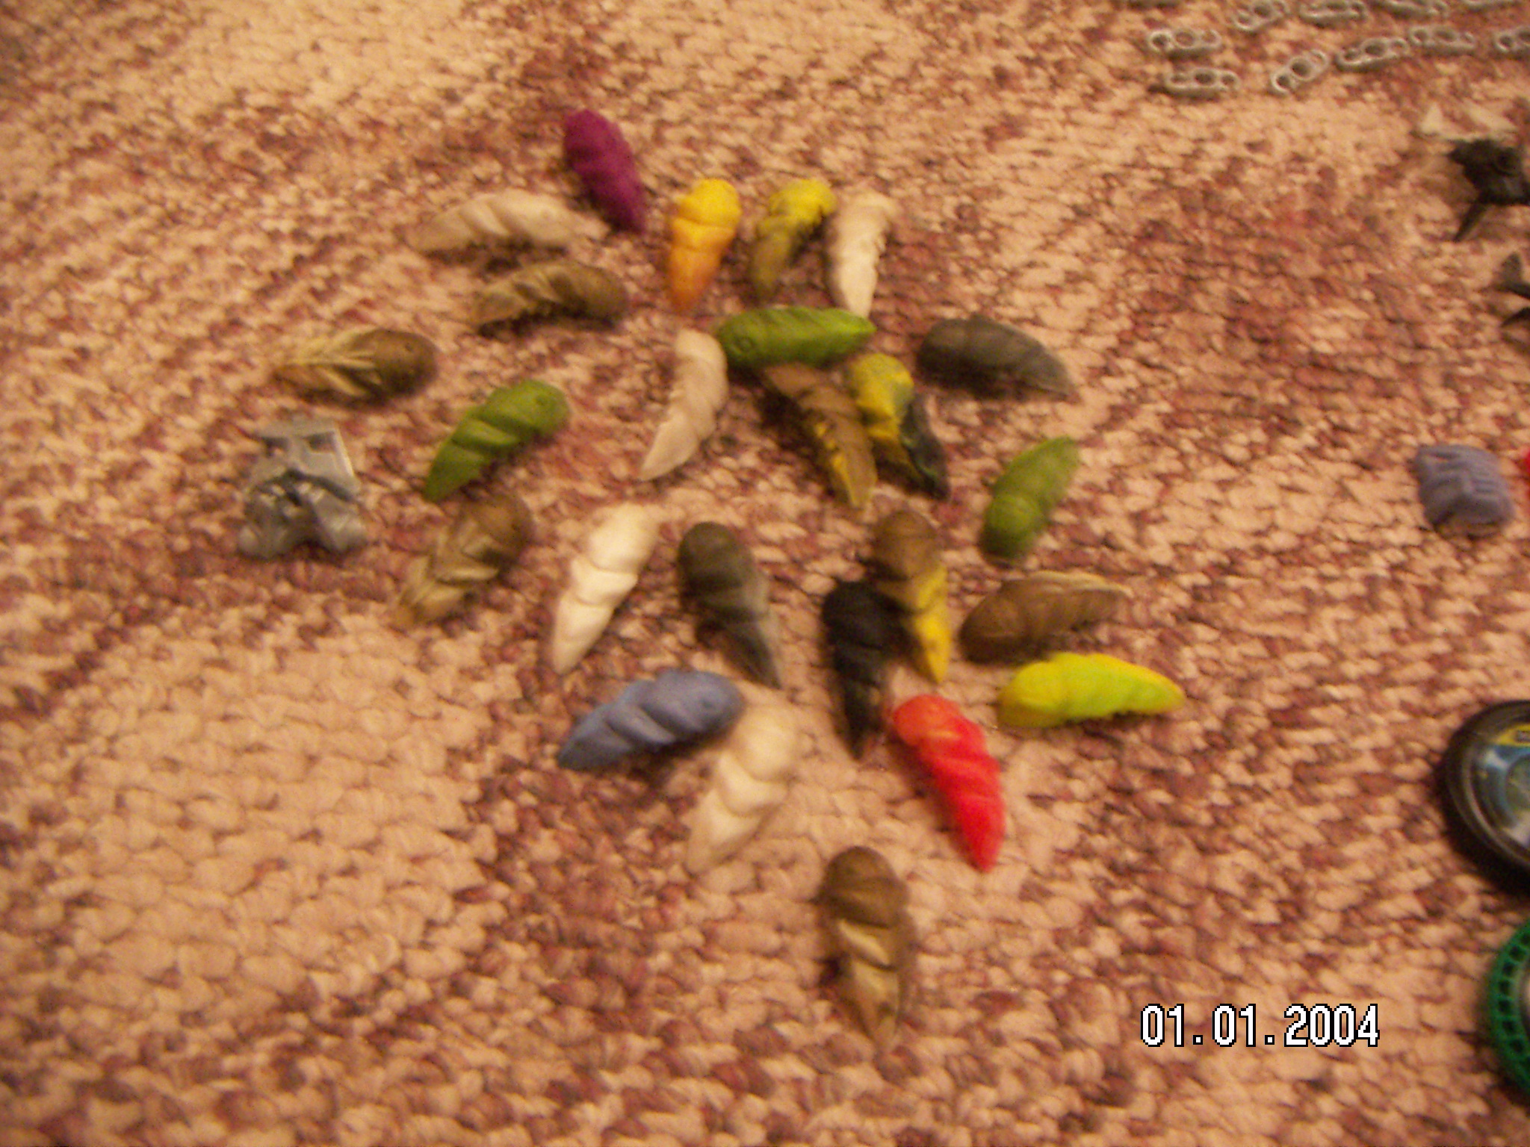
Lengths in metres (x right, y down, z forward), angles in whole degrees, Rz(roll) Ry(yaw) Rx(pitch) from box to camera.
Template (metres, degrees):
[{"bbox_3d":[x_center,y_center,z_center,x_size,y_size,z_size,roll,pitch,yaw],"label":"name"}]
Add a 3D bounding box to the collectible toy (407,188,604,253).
[{"bbox_3d":[-0.087,-0.114,0.520,0.055,0.015,0.017,-5,58,-3],"label":"collectible toy"}]

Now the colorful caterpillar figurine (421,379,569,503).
[{"bbox_3d":[-0.074,-0.037,0.433,0.046,0.015,0.017,-35,66,-19],"label":"colorful caterpillar figurine"}]

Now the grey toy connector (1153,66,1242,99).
[{"bbox_3d":[0.139,-0.157,0.511,0.024,0.004,0.008,2,60,1],"label":"grey toy connector"}]

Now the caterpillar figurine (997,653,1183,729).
[{"bbox_3d":[0.082,0.030,0.398,0.047,0.016,0.018,-3,64,-5],"label":"caterpillar figurine"}]

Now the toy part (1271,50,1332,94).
[{"bbox_3d":[0.173,-0.162,0.514,0.024,0.004,0.008,-35,66,-19],"label":"toy part"}]

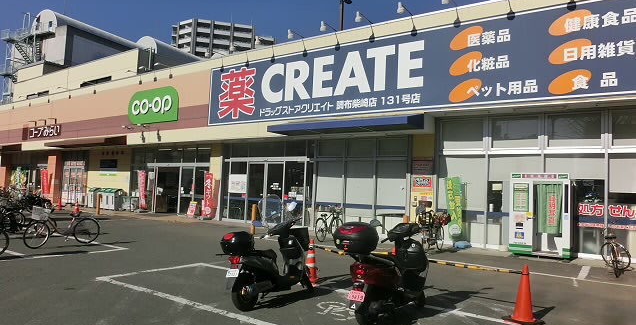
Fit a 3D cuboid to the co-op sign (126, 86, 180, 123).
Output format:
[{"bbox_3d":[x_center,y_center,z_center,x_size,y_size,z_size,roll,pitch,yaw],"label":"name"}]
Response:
[{"bbox_3d":[-7.515,-2.596,20.085,3.550,1.700,0.180,0,-4,34],"label":"co-op sign"}]

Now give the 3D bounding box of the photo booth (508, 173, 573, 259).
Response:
[{"bbox_3d":[5.564,1.327,10.990,1.340,2.050,0.760,0,-5,34],"label":"photo booth"}]

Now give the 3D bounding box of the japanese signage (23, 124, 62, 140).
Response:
[{"bbox_3d":[-16.888,-1.836,26.865,4.950,0.750,0.200,0,-5,34],"label":"japanese signage"}]

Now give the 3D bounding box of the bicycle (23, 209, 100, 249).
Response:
[{"bbox_3d":[-5.906,1.426,10.180,0.560,1.010,1.720,0,-4,34],"label":"bicycle"}]

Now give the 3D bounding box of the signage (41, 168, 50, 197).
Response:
[{"bbox_3d":[-16.375,1.202,26.500,0.550,1.650,0.060,5,-4,-35],"label":"signage"}]

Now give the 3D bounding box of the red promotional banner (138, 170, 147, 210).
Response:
[{"bbox_3d":[-8.342,1.331,20.962,0.550,1.780,0.080,0,-4,34],"label":"red promotional banner"}]

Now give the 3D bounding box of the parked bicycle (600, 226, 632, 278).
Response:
[{"bbox_3d":[6.128,1.798,9.029,0.560,0.960,1.660,0,-5,34],"label":"parked bicycle"}]

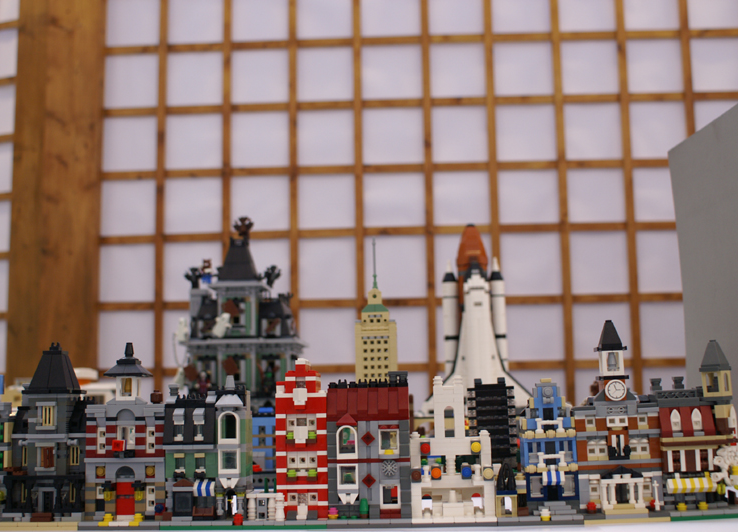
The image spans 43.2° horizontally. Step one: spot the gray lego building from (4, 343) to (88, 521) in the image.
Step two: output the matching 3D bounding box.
[{"bbox_3d":[-0.252,0.134,0.757,0.065,0.141,0.060,-2,-7,4],"label":"gray lego building"}]

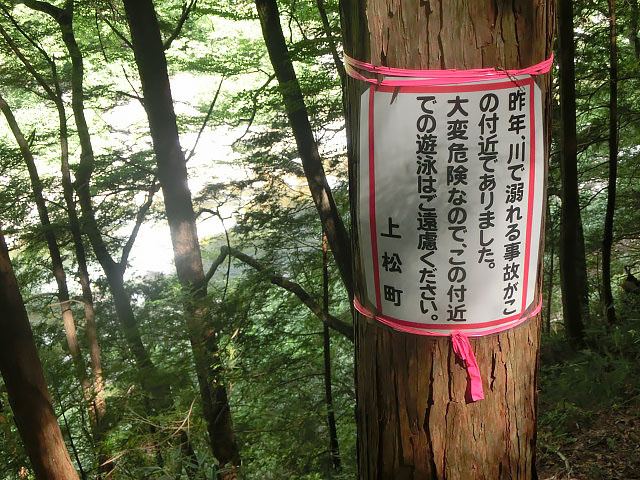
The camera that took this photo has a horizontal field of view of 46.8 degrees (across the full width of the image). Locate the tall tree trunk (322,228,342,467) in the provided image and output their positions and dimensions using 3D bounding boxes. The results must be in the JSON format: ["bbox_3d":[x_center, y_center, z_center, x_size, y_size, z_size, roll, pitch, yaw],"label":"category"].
[{"bbox_3d":[0.080,0.890,5.500,0.080,1.980,0.080,-3,18,1],"label":"tall tree trunk"}]

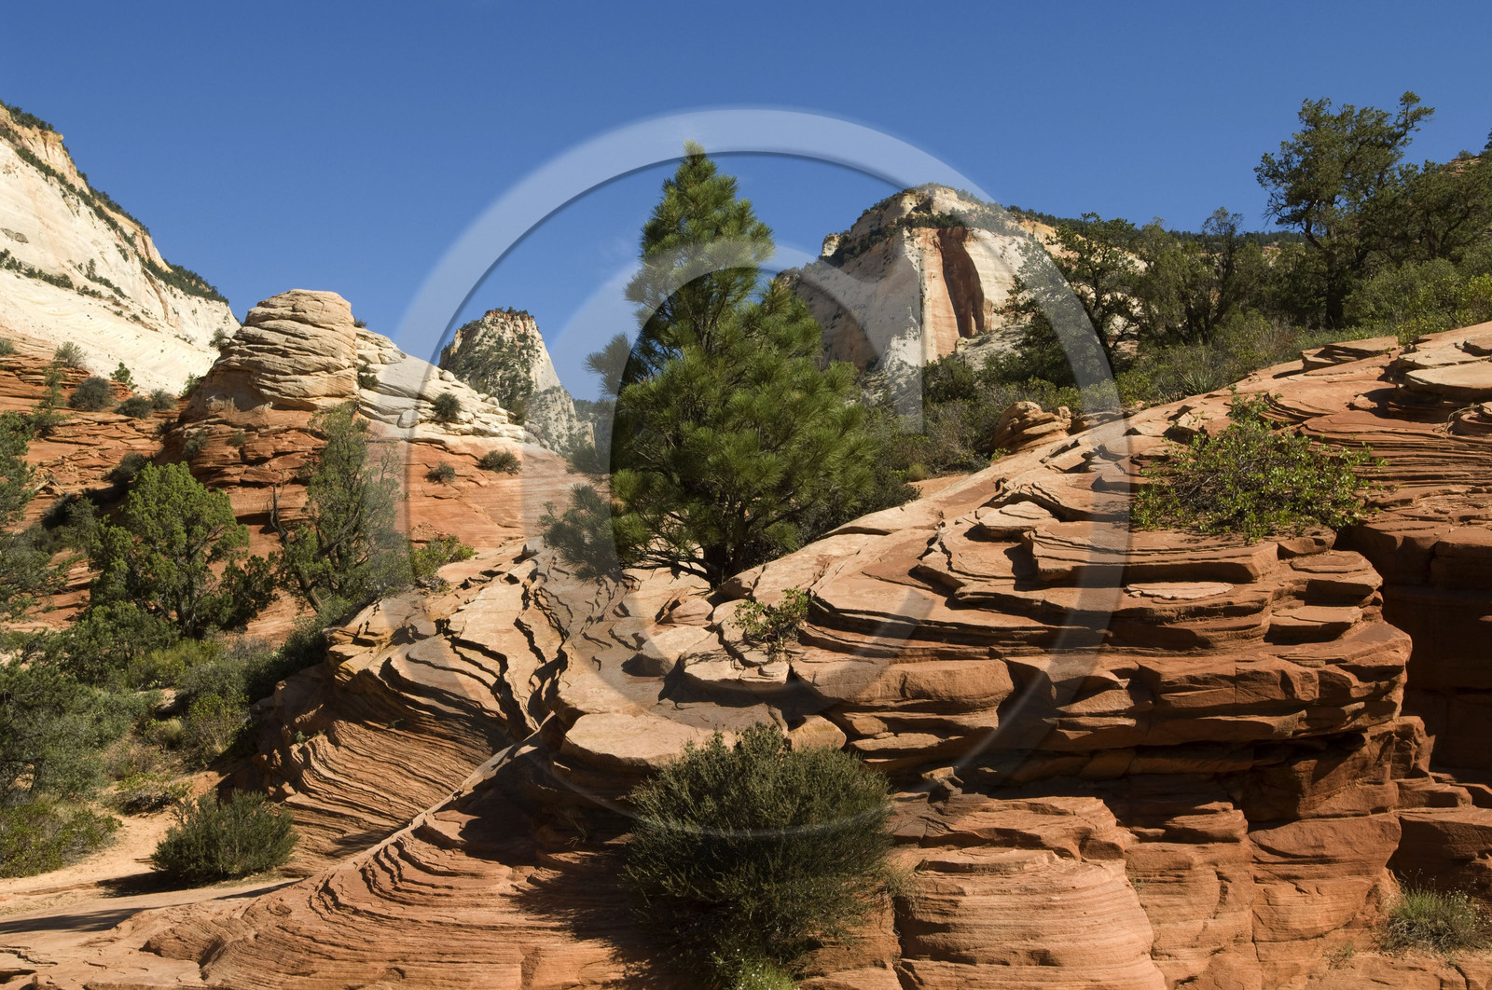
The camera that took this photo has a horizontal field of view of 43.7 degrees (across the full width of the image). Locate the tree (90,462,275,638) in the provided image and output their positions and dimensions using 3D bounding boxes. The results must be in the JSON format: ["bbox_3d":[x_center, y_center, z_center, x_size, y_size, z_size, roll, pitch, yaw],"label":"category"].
[{"bbox_3d":[-10.892,1.059,36.000,3.500,3.400,3.300,0,-3,0],"label":"tree"}]

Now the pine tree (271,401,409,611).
[{"bbox_3d":[-7.404,0.202,34.000,2.481,3.791,2.405,0,-3,0],"label":"pine tree"}]

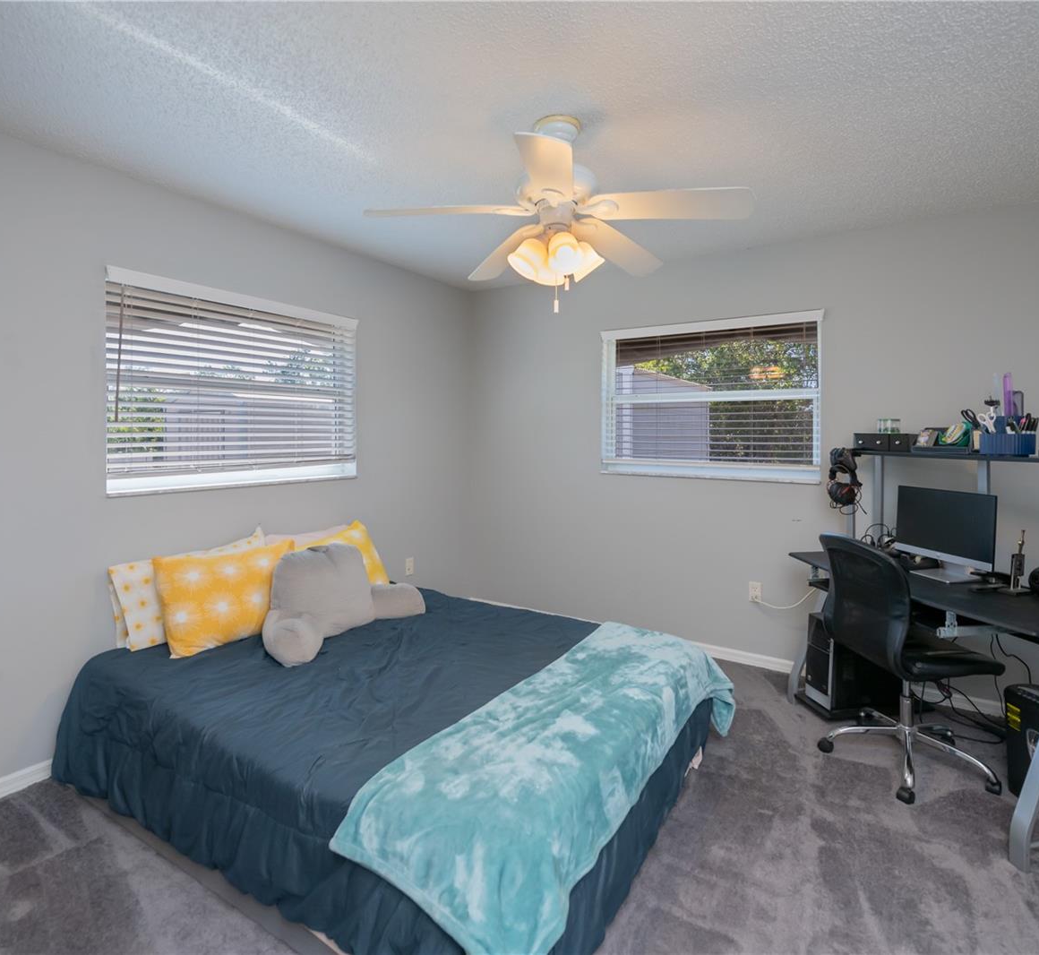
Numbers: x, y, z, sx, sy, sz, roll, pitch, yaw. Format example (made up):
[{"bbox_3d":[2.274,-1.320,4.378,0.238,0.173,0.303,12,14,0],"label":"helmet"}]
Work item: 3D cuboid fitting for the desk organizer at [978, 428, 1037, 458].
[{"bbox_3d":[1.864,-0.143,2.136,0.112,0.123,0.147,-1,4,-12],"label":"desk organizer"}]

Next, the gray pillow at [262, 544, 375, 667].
[{"bbox_3d":[-0.870,0.493,2.392,0.400,0.389,0.561,3,5,33],"label":"gray pillow"}]

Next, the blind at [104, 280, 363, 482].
[{"bbox_3d":[-1.408,-0.465,2.957,0.050,0.860,1.316,3,5,33],"label":"blind"}]

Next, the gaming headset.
[{"bbox_3d":[1.639,-0.008,2.828,0.133,0.287,0.139,1,4,9],"label":"gaming headset"}]

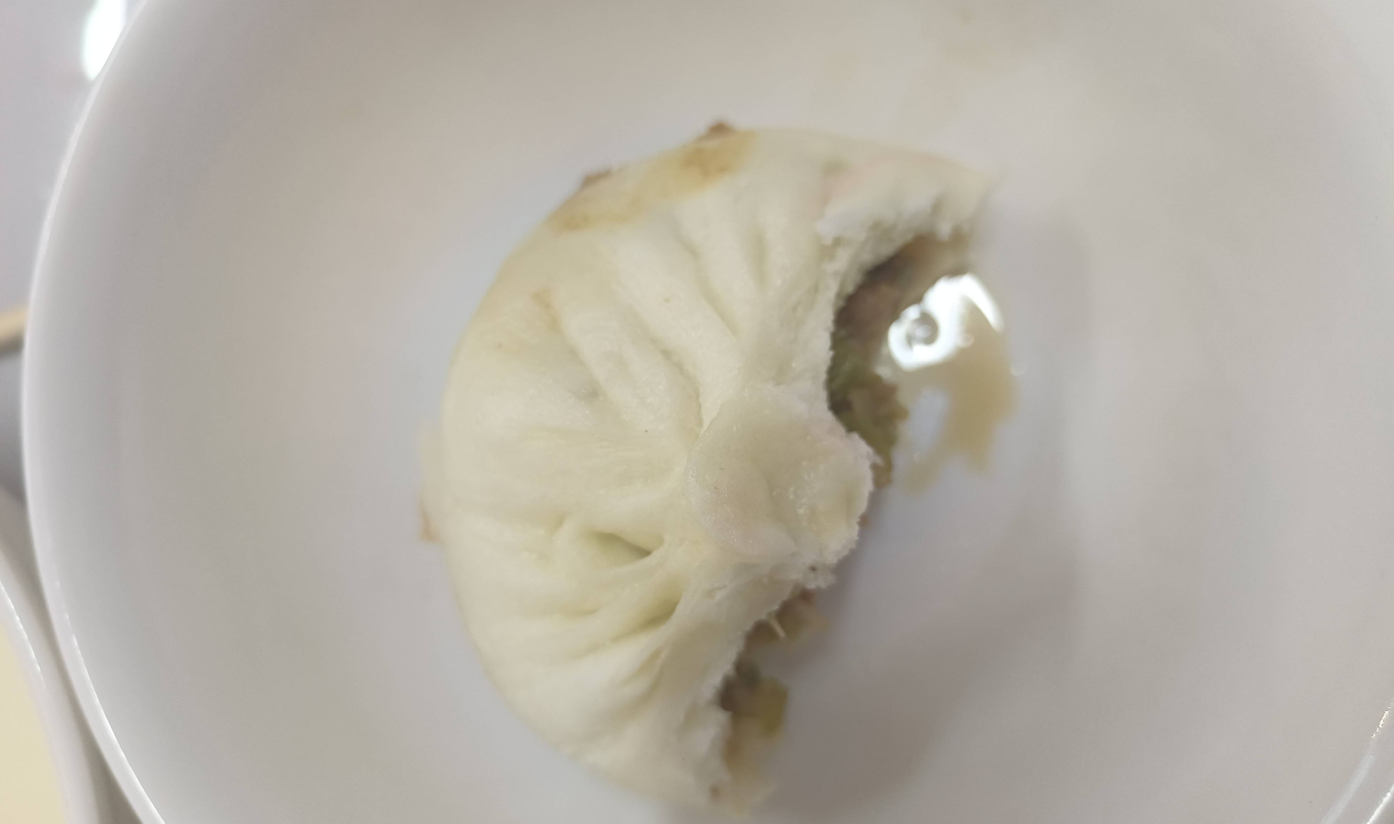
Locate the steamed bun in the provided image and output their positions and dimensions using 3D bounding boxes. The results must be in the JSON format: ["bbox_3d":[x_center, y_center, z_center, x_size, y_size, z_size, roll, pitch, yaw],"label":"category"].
[{"bbox_3d":[-0.004,0.002,0.131,0.063,0.048,0.092,20,89,3],"label":"steamed bun"}]

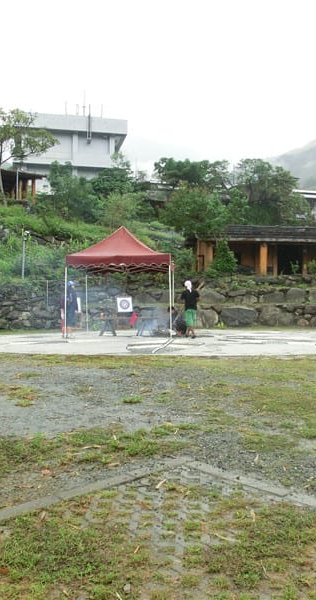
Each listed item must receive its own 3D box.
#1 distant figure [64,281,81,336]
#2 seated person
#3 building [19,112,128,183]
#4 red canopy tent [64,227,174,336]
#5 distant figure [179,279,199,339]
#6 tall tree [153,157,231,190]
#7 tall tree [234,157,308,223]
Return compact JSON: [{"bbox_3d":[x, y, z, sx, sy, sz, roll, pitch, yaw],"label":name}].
[{"bbox_3d":[-2.570,0.300,16.600,0.420,1.720,0.500,0,1,30],"label":"distant figure"},{"bbox_3d":[0.620,0.610,16.300,0.700,0.880,0.520,-1,1,-18],"label":"seated person"},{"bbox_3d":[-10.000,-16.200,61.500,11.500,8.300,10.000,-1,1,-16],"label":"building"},{"bbox_3d":[-1.030,-0.590,17.350,3.050,3.400,3.050,-1,1,4],"label":"red canopy tent"},{"bbox_3d":[0.880,0.270,15.750,0.520,1.640,0.360,-1,1,-6],"label":"distant figure"},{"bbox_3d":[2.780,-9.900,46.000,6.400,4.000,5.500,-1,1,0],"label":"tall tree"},{"bbox_3d":[8.640,-8.400,43.000,5.800,5.200,5.300,-1,1,0],"label":"tall tree"}]

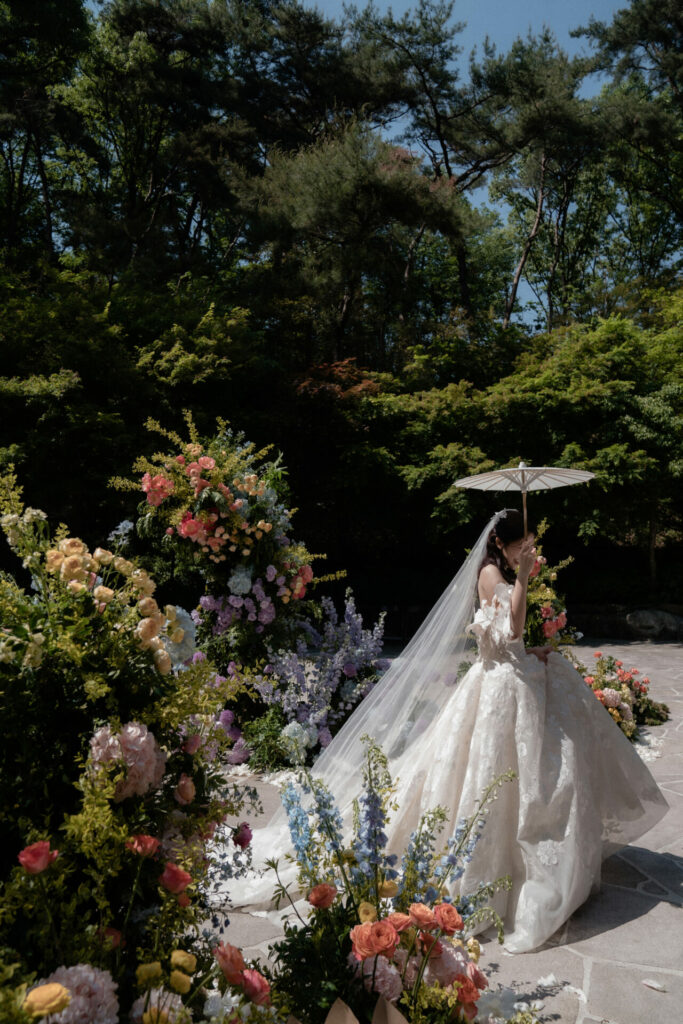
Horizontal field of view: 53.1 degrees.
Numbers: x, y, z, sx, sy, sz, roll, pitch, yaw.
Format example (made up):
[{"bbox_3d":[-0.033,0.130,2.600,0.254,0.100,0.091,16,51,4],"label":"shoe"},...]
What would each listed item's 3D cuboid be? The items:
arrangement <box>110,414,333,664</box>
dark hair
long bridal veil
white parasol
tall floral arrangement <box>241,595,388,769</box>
[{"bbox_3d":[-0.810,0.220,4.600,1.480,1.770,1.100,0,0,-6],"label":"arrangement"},{"bbox_3d":[0.715,0.152,3.000,0.235,0.335,0.210,0,0,-7],"label":"dark hair"},{"bbox_3d":[0.090,0.800,3.100,1.250,1.630,0.800,0,0,-7],"label":"long bridal veil"},{"bbox_3d":[0.780,-0.020,2.930,0.610,0.370,0.610,-4,-5,0],"label":"white parasol"},{"bbox_3d":[-0.170,1.080,4.600,1.000,1.100,0.750,0,0,-3],"label":"tall floral arrangement"}]

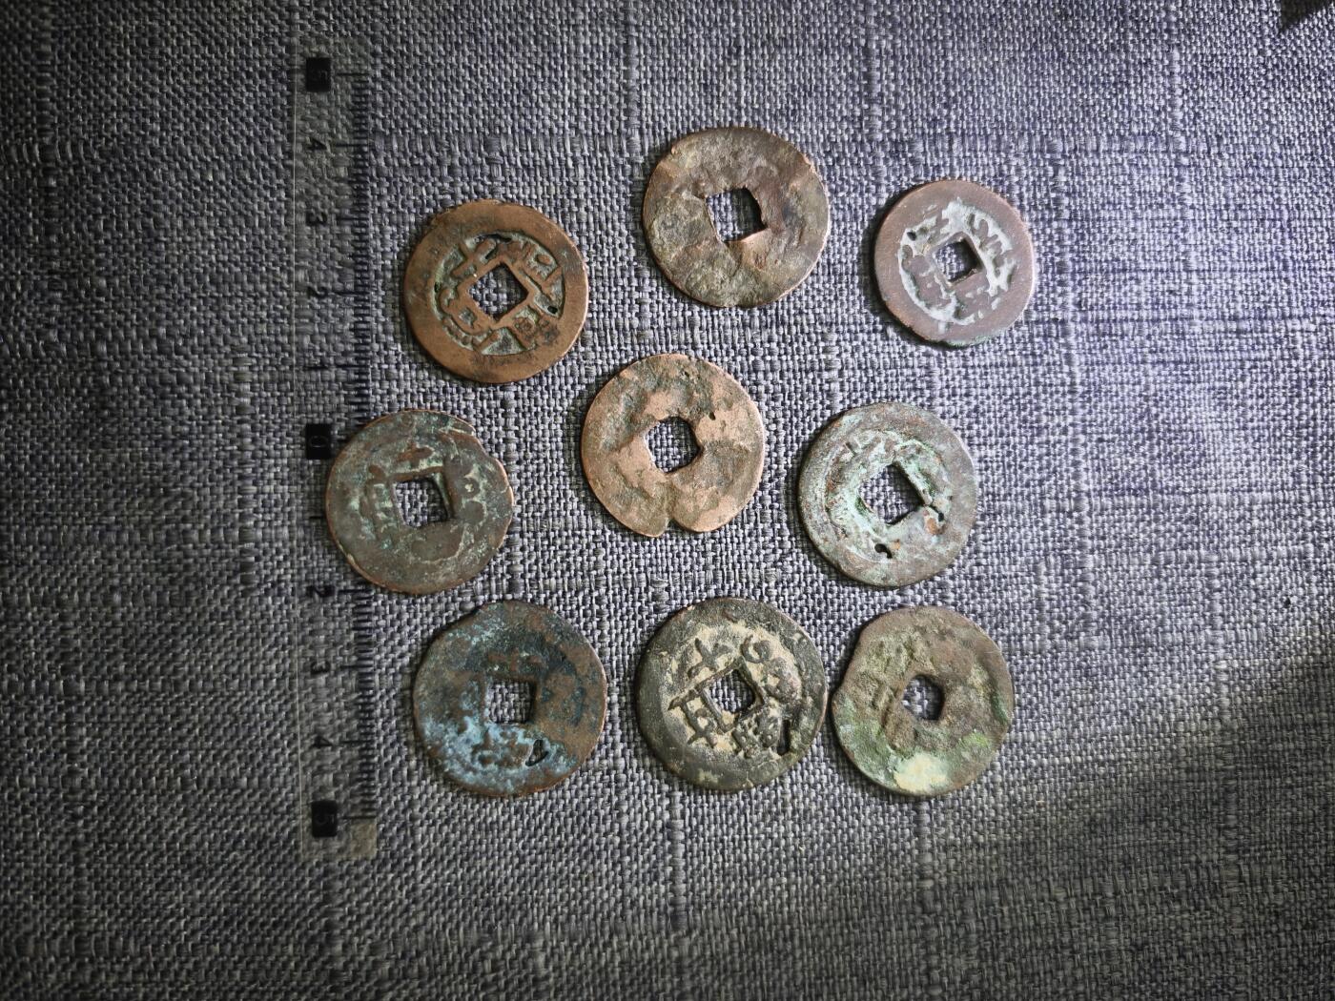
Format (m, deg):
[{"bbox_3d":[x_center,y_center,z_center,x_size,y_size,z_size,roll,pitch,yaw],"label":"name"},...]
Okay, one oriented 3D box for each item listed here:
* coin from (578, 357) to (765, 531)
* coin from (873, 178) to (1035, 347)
[{"bbox_3d":[0.001,-0.008,0.123,0.026,0.002,0.026,0,88,-7],"label":"coin"},{"bbox_3d":[0.042,-0.035,0.129,0.025,0.002,0.025,0,88,-7],"label":"coin"}]

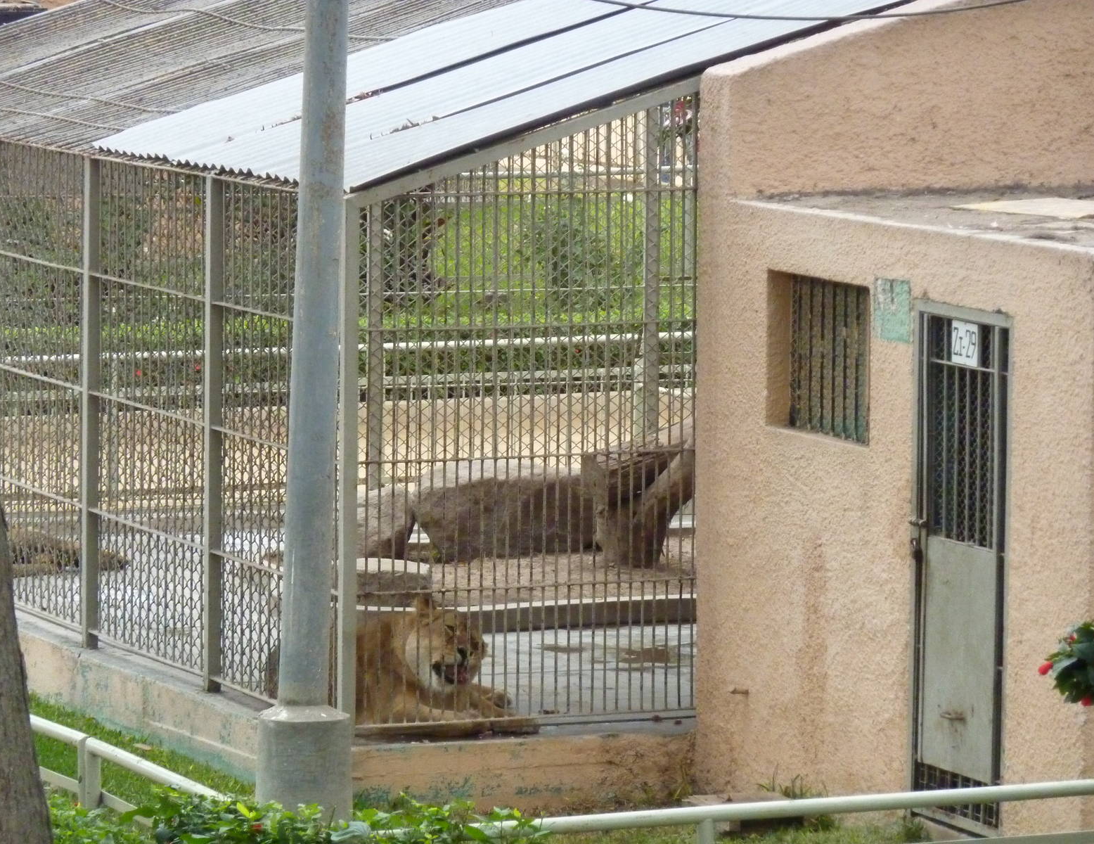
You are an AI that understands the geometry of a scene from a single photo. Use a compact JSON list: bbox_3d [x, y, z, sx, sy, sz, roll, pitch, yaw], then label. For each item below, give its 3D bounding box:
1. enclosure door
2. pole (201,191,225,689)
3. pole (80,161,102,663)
[{"bbox_3d":[1.505,0.524,24.531,0.061,1.889,0.717,-2,7,-25],"label":"enclosure door"},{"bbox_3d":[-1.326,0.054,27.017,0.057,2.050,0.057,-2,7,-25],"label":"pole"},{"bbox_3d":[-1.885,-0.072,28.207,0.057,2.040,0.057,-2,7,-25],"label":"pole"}]

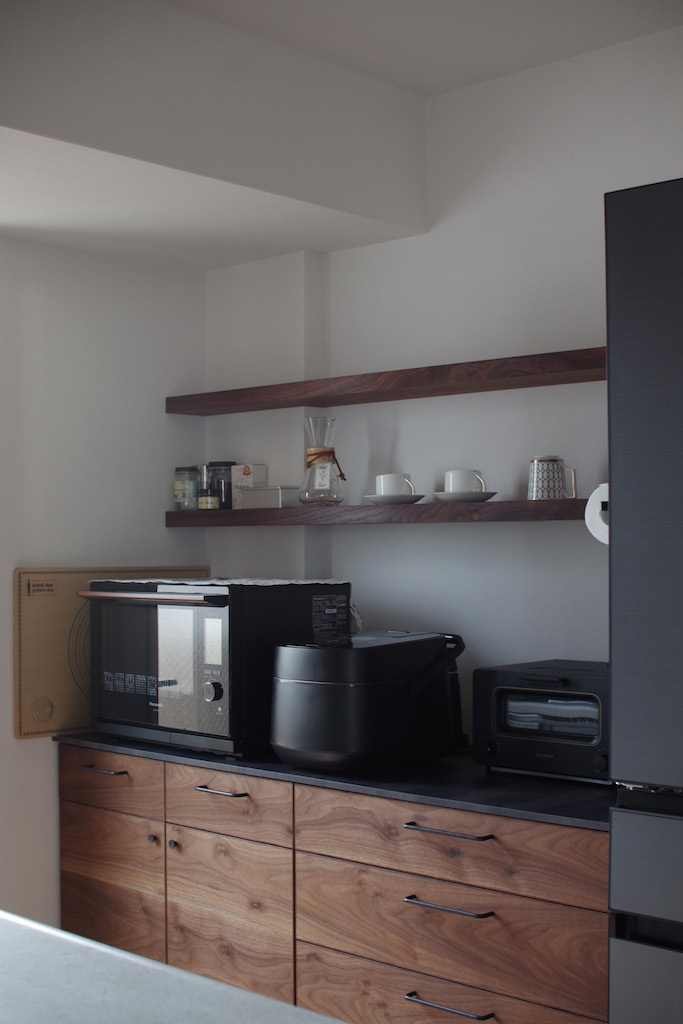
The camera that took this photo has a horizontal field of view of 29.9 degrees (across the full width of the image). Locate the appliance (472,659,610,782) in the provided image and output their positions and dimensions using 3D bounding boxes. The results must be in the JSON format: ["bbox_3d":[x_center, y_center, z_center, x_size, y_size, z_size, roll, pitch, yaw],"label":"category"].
[{"bbox_3d":[0.511,0.434,2.667,0.354,0.212,0.327,-2,-1,41],"label":"appliance"}]

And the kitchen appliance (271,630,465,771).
[{"bbox_3d":[0.046,0.421,2.905,0.283,0.265,0.385,-1,-1,41],"label":"kitchen appliance"}]

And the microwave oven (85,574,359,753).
[{"bbox_3d":[-0.315,0.368,3.174,0.498,0.388,0.461,-2,-1,41],"label":"microwave oven"}]

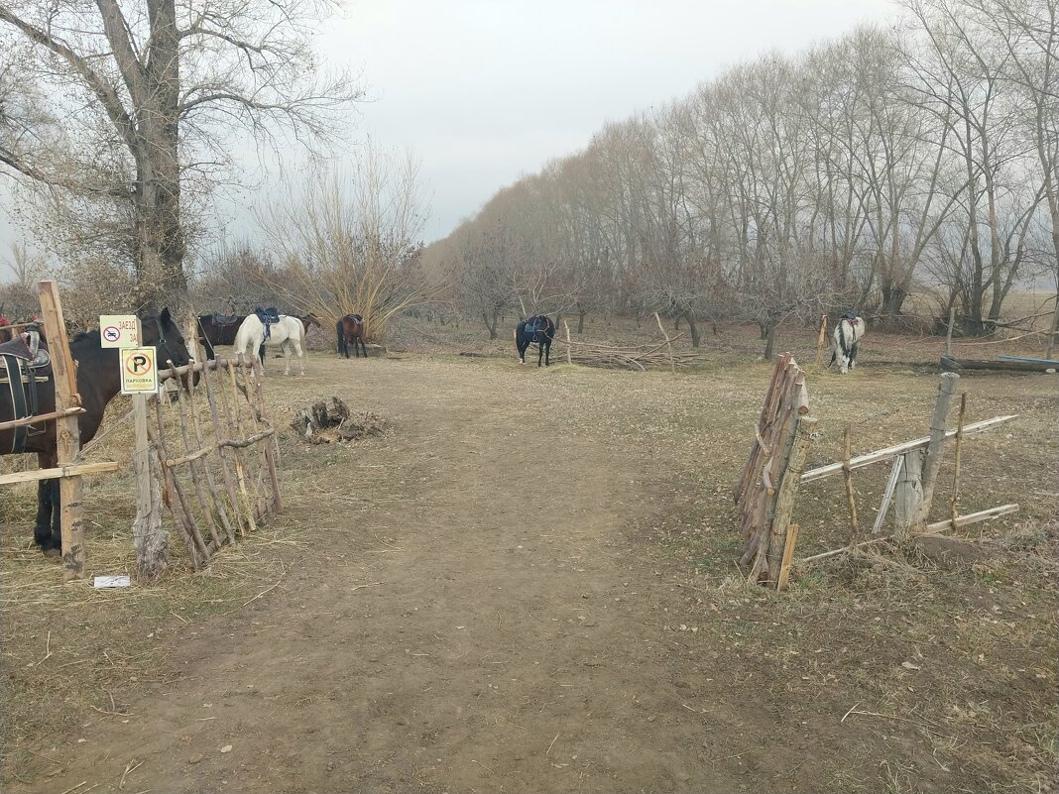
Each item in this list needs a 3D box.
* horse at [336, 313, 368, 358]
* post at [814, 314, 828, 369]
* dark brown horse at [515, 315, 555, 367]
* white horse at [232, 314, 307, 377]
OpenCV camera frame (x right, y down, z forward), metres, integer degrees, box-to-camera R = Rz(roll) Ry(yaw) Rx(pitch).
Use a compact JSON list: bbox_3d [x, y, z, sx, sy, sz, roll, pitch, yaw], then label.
[{"bbox_3d":[-5.578,-1.932,25.000,0.530,1.360,1.700,1,7,11],"label":"horse"},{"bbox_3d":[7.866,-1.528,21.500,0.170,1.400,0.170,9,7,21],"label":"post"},{"bbox_3d":[0.136,-1.529,21.900,0.550,1.380,1.500,-5,8,-35],"label":"dark brown horse"},{"bbox_3d":[-6.054,-1.211,18.500,1.620,1.410,0.550,-6,9,-43],"label":"white horse"}]

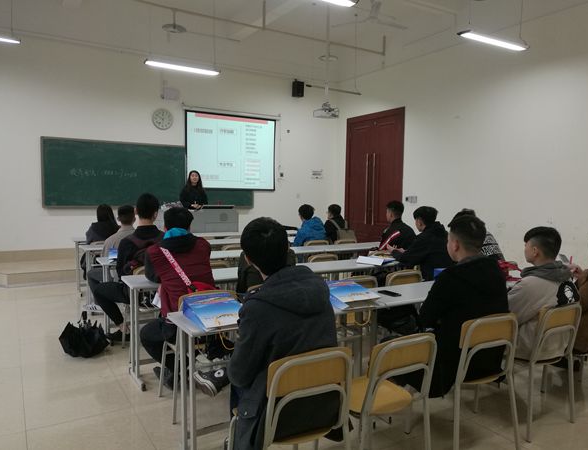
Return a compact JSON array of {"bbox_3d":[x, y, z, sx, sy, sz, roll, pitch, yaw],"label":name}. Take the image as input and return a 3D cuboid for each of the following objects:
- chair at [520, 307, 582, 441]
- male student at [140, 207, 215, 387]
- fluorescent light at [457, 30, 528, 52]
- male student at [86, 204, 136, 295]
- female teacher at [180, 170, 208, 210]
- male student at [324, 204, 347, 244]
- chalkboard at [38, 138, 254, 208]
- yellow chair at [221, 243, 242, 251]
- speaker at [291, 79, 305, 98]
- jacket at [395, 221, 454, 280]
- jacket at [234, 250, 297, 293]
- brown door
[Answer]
[{"bbox_3d":[1.438,0.831,2.896,0.440,0.780,0.490,-1,5,-30],"label":"chair"},{"bbox_3d":[-0.843,0.542,3.261,0.530,1.320,0.800,-2,5,-31],"label":"male student"},{"bbox_3d":[2.485,-2.286,5.785,1.240,0.080,0.170,-1,5,-30],"label":"fluorescent light"},{"bbox_3d":[-1.976,0.409,5.346,0.520,1.240,0.740,-2,5,-31],"label":"male student"},{"bbox_3d":[-2.012,-0.300,9.571,0.500,1.613,0.360,-1,5,-21],"label":"female teacher"},{"bbox_3d":[0.580,0.306,7.124,0.480,1.240,0.680,-3,6,-39],"label":"male student"},{"bbox_3d":[-2.444,-0.879,8.505,3.790,1.155,0.060,-1,5,-30],"label":"chalkboard"},{"bbox_3d":[-0.757,0.600,5.572,0.440,0.780,0.490,-1,5,-30],"label":"yellow chair"},{"bbox_3d":[0.103,-3.405,11.744,0.250,0.400,0.260,-1,5,-26],"label":"speaker"},{"bbox_3d":[1.374,0.335,4.867,0.520,0.680,0.520,-2,5,-36],"label":"jacket"},{"bbox_3d":[-0.208,0.432,3.461,0.520,0.630,0.450,-2,5,-31],"label":"jacket"},{"bbox_3d":[1.973,-1.068,11.619,0.100,3.335,2.117,-2,5,-31],"label":"brown door"}]

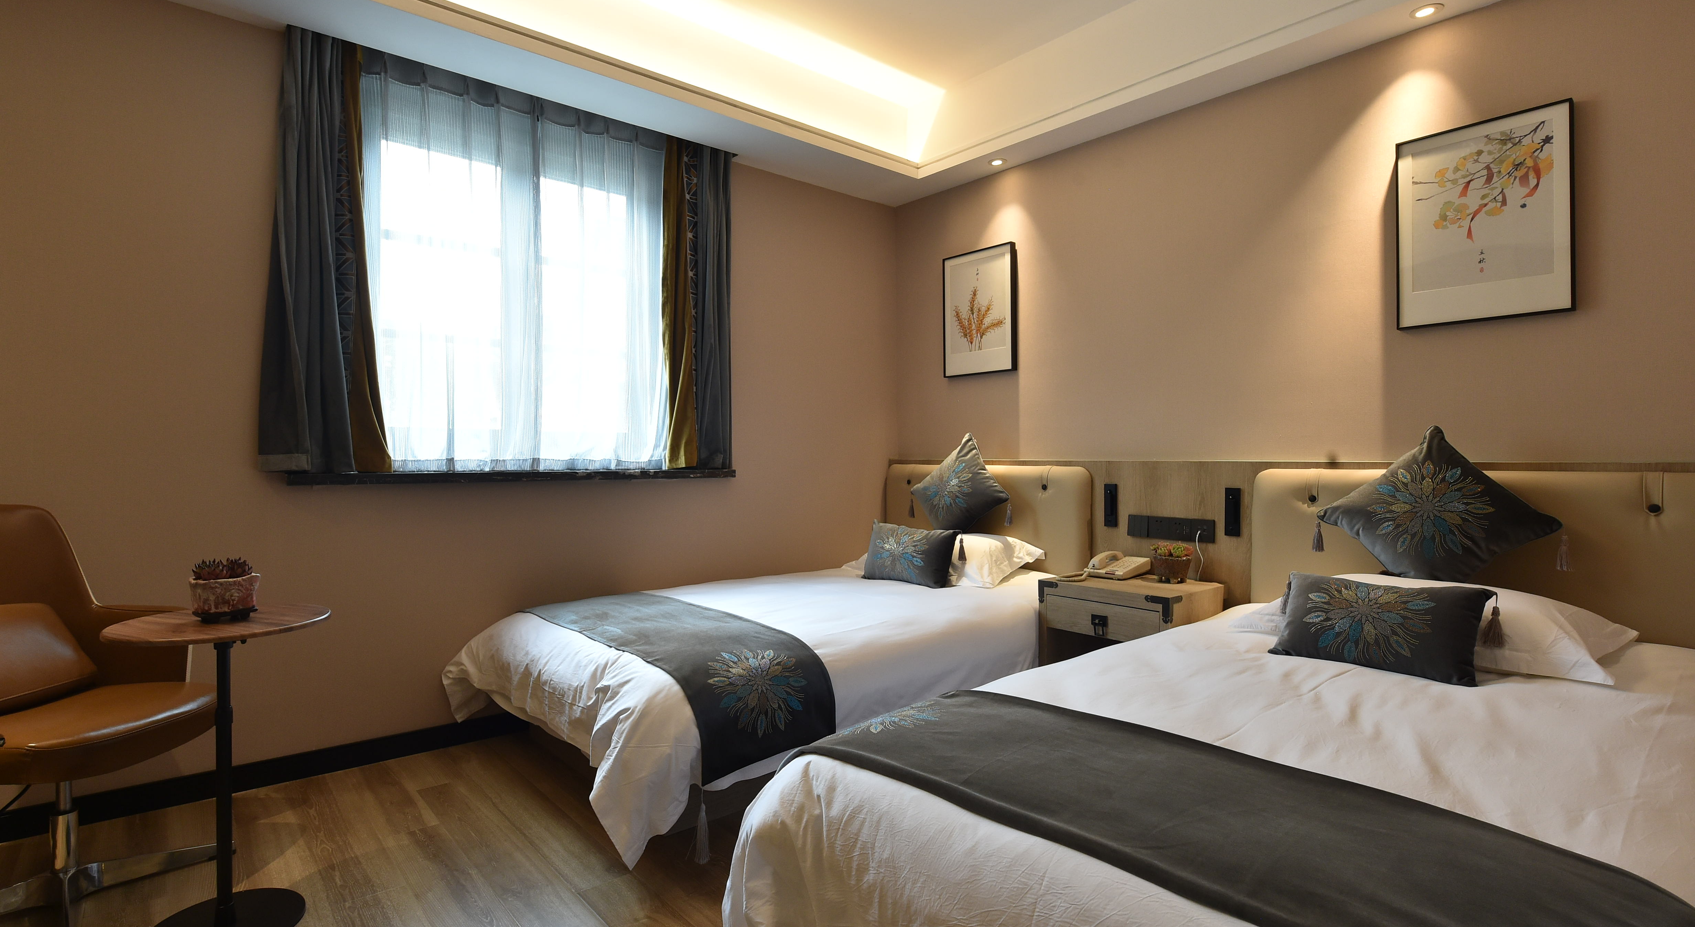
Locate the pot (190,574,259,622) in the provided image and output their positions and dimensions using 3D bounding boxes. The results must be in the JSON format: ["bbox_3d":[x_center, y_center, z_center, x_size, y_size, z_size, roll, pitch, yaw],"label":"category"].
[{"bbox_3d":[-1.391,0.300,1.790,0.122,0.098,0.098,0,0,-41],"label":"pot"}]

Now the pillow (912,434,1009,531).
[{"bbox_3d":[0.521,0.153,3.791,0.150,0.430,0.430,19,-57,-39],"label":"pillow"}]

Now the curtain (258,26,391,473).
[{"bbox_3d":[-1.688,-0.682,2.594,0.365,1.409,0.140,0,0,-41],"label":"curtain"}]

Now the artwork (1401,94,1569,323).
[{"bbox_3d":[1.917,-0.727,2.420,0.034,0.594,0.422,0,0,-41],"label":"artwork"}]

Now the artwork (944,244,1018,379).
[{"bbox_3d":[0.645,-0.732,3.901,0.034,0.600,0.436,0,0,-41],"label":"artwork"}]

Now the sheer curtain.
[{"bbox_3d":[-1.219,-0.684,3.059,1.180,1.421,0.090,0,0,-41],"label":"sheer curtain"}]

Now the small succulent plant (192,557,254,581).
[{"bbox_3d":[-1.393,0.235,1.788,0.105,0.055,0.088,0,0,-41],"label":"small succulent plant"}]

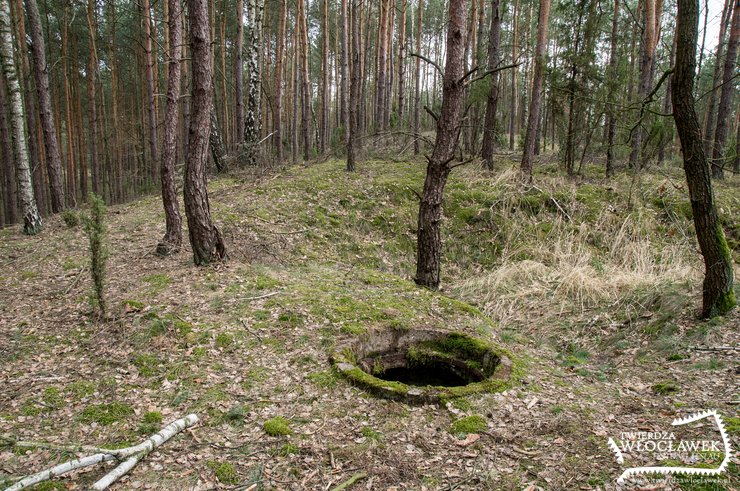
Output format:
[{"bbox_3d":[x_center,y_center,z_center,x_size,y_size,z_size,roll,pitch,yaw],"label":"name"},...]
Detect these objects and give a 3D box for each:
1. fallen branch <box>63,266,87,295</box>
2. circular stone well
[{"bbox_3d":[-3.793,0.429,6.625,0.060,0.060,1.356,-3,12,-19],"label":"fallen branch"},{"bbox_3d":[0.387,1.001,3.924,1.360,0.300,1.360,0,9,0],"label":"circular stone well"}]

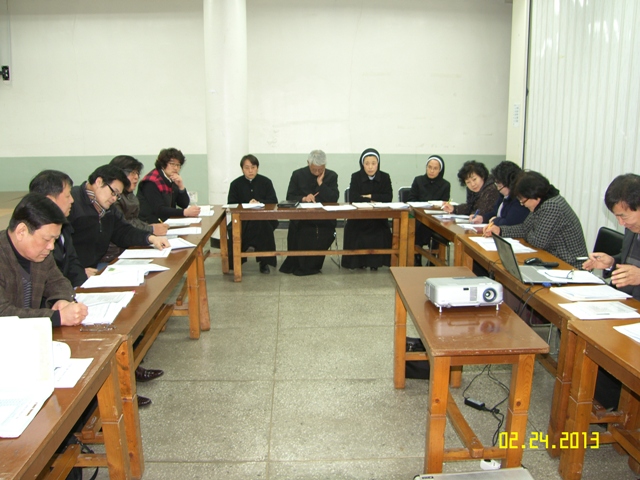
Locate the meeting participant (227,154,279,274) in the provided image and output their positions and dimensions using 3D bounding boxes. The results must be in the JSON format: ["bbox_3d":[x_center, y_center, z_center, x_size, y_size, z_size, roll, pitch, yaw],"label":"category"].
[{"bbox_3d":[-0.759,-0.320,5.820,0.580,1.221,0.720,-1,13,-5],"label":"meeting participant"}]

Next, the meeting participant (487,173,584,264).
[{"bbox_3d":[1.512,0.145,3.578,0.660,1.240,0.580,0,12,4],"label":"meeting participant"}]

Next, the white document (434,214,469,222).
[{"bbox_3d":[1.208,-0.202,4.758,0.310,0.020,0.220,-1,12,-3],"label":"white document"}]

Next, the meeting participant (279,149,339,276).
[{"bbox_3d":[-0.109,-0.333,5.701,0.620,1.300,0.720,-1,12,0],"label":"meeting participant"}]

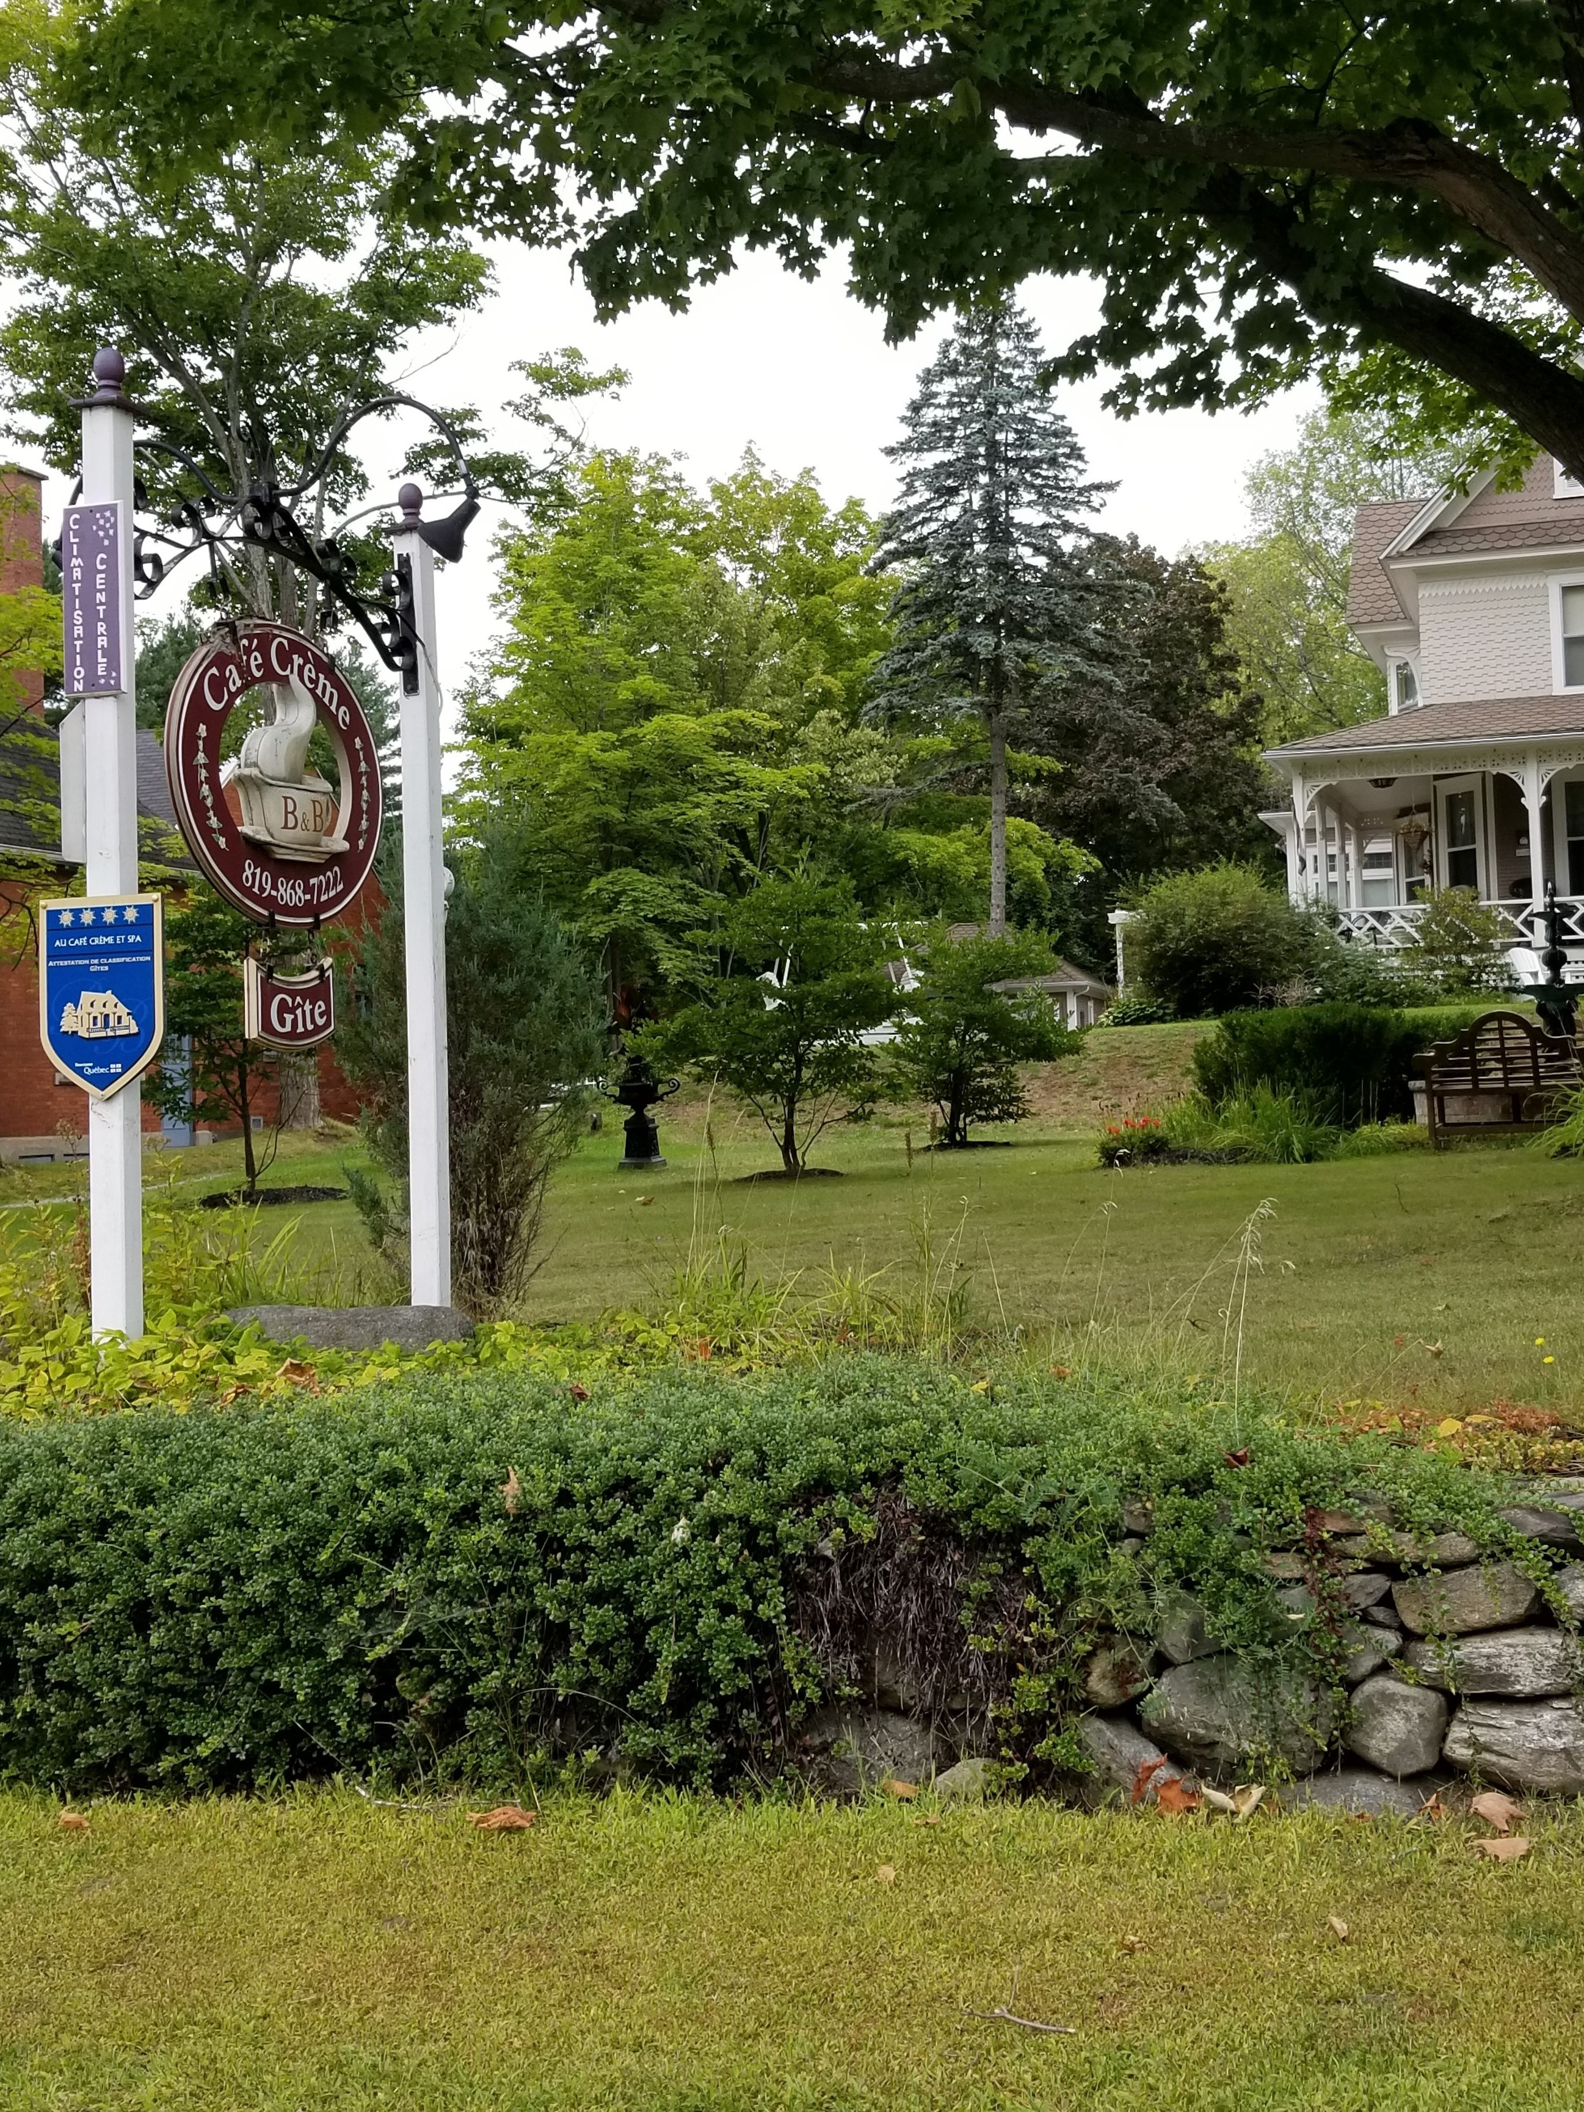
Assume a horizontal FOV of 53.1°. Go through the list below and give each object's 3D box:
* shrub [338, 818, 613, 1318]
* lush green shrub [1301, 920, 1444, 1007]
[{"bbox_3d":[-1.308,0.064,6.500,1.109,2.001,1.050,-2,-2,0],"label":"shrub"},{"bbox_3d":[8.787,-1.398,24.000,2.000,1.250,1.600,-2,-2,11],"label":"lush green shrub"}]

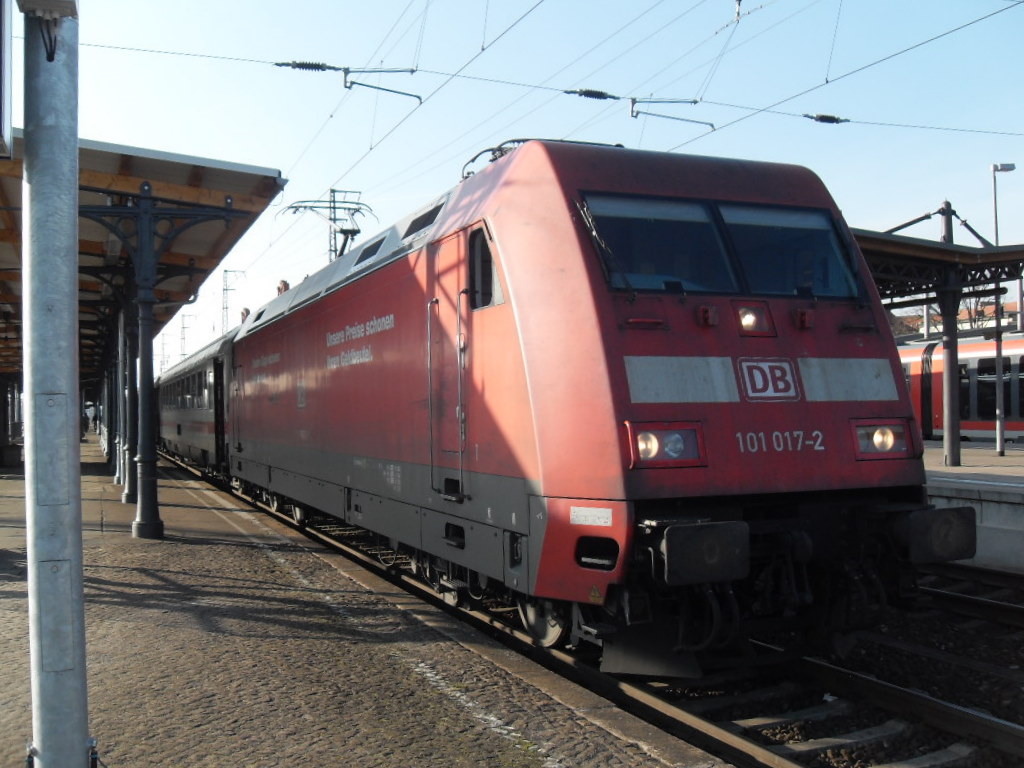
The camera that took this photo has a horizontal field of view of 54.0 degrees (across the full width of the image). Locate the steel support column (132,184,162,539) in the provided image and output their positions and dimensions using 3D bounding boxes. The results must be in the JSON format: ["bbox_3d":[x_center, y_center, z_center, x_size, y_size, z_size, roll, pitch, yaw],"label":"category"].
[{"bbox_3d":[-4.657,-0.287,12.850,0.370,4.500,0.370,-1,-2,-23],"label":"steel support column"}]

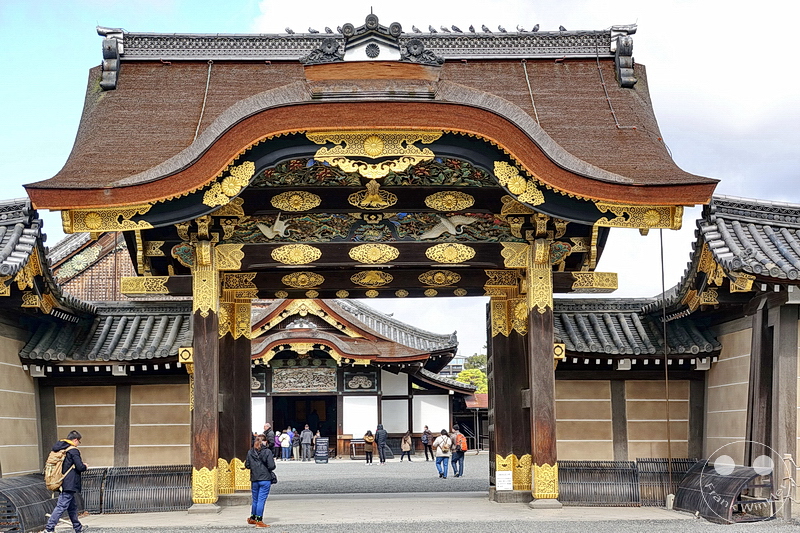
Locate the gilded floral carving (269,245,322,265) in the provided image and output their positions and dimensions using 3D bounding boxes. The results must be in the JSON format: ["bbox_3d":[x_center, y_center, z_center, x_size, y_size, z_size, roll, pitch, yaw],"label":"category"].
[{"bbox_3d":[-2.213,-0.258,25.762,1.096,0.447,0.070,0,-8,-3],"label":"gilded floral carving"}]

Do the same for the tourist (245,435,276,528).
[{"bbox_3d":[-2.490,3.854,21.643,0.500,1.630,0.380,-5,-9,30],"label":"tourist"}]

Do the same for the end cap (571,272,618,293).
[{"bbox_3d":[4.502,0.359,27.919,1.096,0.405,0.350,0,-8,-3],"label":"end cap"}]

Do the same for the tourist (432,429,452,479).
[{"bbox_3d":[1.422,6.272,40.145,0.580,1.620,0.420,2,-8,-18],"label":"tourist"}]

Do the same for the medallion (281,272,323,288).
[{"bbox_3d":[-2.209,0.319,27.483,0.981,0.383,0.080,0,-8,-3],"label":"medallion"}]

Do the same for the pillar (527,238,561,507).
[{"bbox_3d":[3.027,2.256,25.858,0.560,5.615,0.560,0,-8,-3],"label":"pillar"}]

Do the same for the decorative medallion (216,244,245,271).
[{"bbox_3d":[-3.603,-0.185,25.589,0.605,0.563,0.120,0,-8,-3],"label":"decorative medallion"}]

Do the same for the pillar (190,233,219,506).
[{"bbox_3d":[-4.074,2.273,25.340,0.546,5.504,0.540,0,-8,-3],"label":"pillar"}]

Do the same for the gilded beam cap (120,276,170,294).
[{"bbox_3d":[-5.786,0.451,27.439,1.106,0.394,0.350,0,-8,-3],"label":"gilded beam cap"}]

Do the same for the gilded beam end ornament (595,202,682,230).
[{"bbox_3d":[4.942,-1.010,24.935,1.840,0.588,0.220,0,-8,-3],"label":"gilded beam end ornament"}]

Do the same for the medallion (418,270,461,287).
[{"bbox_3d":[0.918,0.273,27.631,0.991,0.378,0.080,0,-8,-3],"label":"medallion"}]

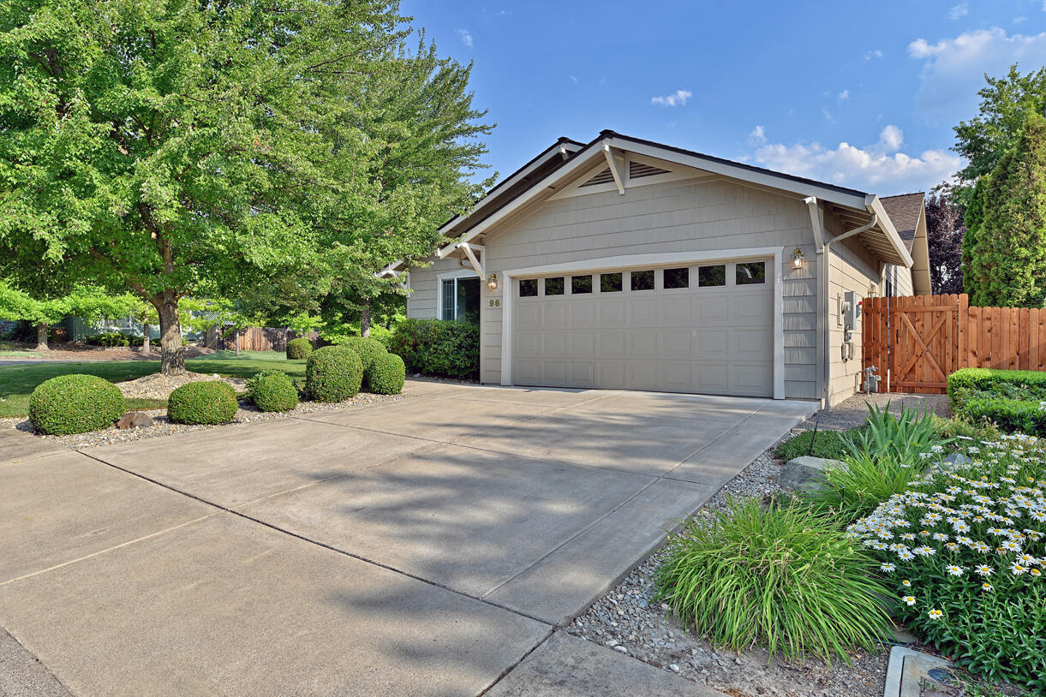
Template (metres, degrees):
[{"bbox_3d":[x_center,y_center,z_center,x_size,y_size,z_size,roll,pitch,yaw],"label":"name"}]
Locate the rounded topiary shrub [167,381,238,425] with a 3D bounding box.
[{"bbox_3d":[-4.180,0.710,8.370,0.860,0.570,0.860,0,0,0],"label":"rounded topiary shrub"}]

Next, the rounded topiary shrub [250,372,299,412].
[{"bbox_3d":[-3.600,0.630,9.290,0.650,0.590,0.650,0,0,0],"label":"rounded topiary shrub"}]

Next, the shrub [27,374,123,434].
[{"bbox_3d":[-5.320,0.670,7.660,0.980,0.720,0.980,0,0,0],"label":"shrub"}]

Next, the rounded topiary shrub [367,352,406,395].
[{"bbox_3d":[-2.330,0.430,10.980,0.640,0.730,0.640,0,0,0],"label":"rounded topiary shrub"}]

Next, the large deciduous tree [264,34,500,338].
[{"bbox_3d":[-3.950,-3.850,17.600,6.300,9.100,6.000,0,0,0],"label":"large deciduous tree"}]

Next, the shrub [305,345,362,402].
[{"bbox_3d":[-3.010,0.400,10.220,0.880,0.910,0.880,0,0,0],"label":"shrub"}]

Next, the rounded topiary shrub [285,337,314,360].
[{"bbox_3d":[-7.870,0.130,22.500,0.960,0.790,0.960,0,0,0],"label":"rounded topiary shrub"}]

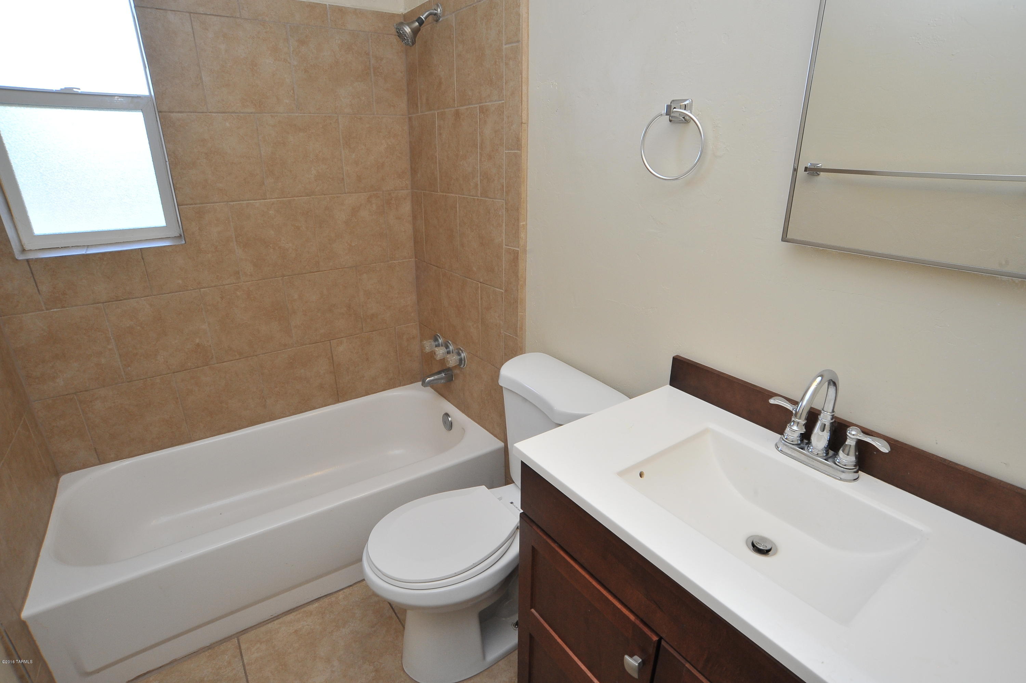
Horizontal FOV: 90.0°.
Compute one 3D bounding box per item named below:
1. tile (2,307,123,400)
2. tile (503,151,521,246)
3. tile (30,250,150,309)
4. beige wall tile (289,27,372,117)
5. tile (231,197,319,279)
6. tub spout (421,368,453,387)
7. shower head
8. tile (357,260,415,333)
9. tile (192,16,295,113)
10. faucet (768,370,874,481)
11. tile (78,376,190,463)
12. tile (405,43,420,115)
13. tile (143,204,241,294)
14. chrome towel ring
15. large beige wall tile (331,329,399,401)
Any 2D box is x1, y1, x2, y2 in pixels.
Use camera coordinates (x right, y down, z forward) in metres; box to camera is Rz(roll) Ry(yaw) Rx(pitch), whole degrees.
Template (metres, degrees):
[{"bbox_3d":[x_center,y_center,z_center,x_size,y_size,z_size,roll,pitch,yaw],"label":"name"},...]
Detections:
[{"bbox_3d":[-1.510,0.033,1.738,0.275,0.305,0.010,-14,24,-33],"label":"tile"},{"bbox_3d":[0.001,-0.460,1.675,0.010,0.306,0.084,-14,24,-33],"label":"tile"},{"bbox_3d":[-1.417,-0.216,1.737,0.299,0.168,0.010,-15,26,-33],"label":"tile"},{"bbox_3d":[-0.686,-1.029,1.971,0.304,0.304,0.010,-14,25,-33],"label":"beige wall tile"},{"bbox_3d":[-0.929,-0.404,2.025,0.304,0.304,0.010,-14,25,-33],"label":"tile"},{"bbox_3d":[-0.338,0.161,2.303,0.153,0.059,0.056,-15,26,-33],"label":"tub spout"},{"bbox_3d":[-0.326,-1.095,1.768,0.170,0.143,0.076,-15,26,-33],"label":"shower head"},{"bbox_3d":[-0.567,-0.209,2.358,0.275,0.305,0.010,-14,24,-33],"label":"tile"},{"bbox_3d":[-0.933,-0.966,1.807,0.304,0.304,0.010,-14,25,-33],"label":"tile"},{"bbox_3d":[0.555,0.145,0.940,0.139,0.207,0.222,-15,26,-33],"label":"faucet"},{"bbox_3d":[-1.412,0.283,1.932,0.299,0.291,0.010,-15,26,-33],"label":"tile"},{"bbox_3d":[-0.407,-1.075,2.068,0.010,0.306,0.126,-14,24,-33],"label":"tile"},{"bbox_3d":[-1.168,-0.340,1.851,0.305,0.308,0.010,-14,24,-33],"label":"tile"},{"bbox_3d":[0.356,-0.440,1.122,0.054,0.167,0.170,-15,26,-33],"label":"chrome towel ring"},{"bbox_3d":[-0.681,0.100,2.419,0.299,0.312,0.010,-15,26,-33],"label":"large beige wall tile"}]

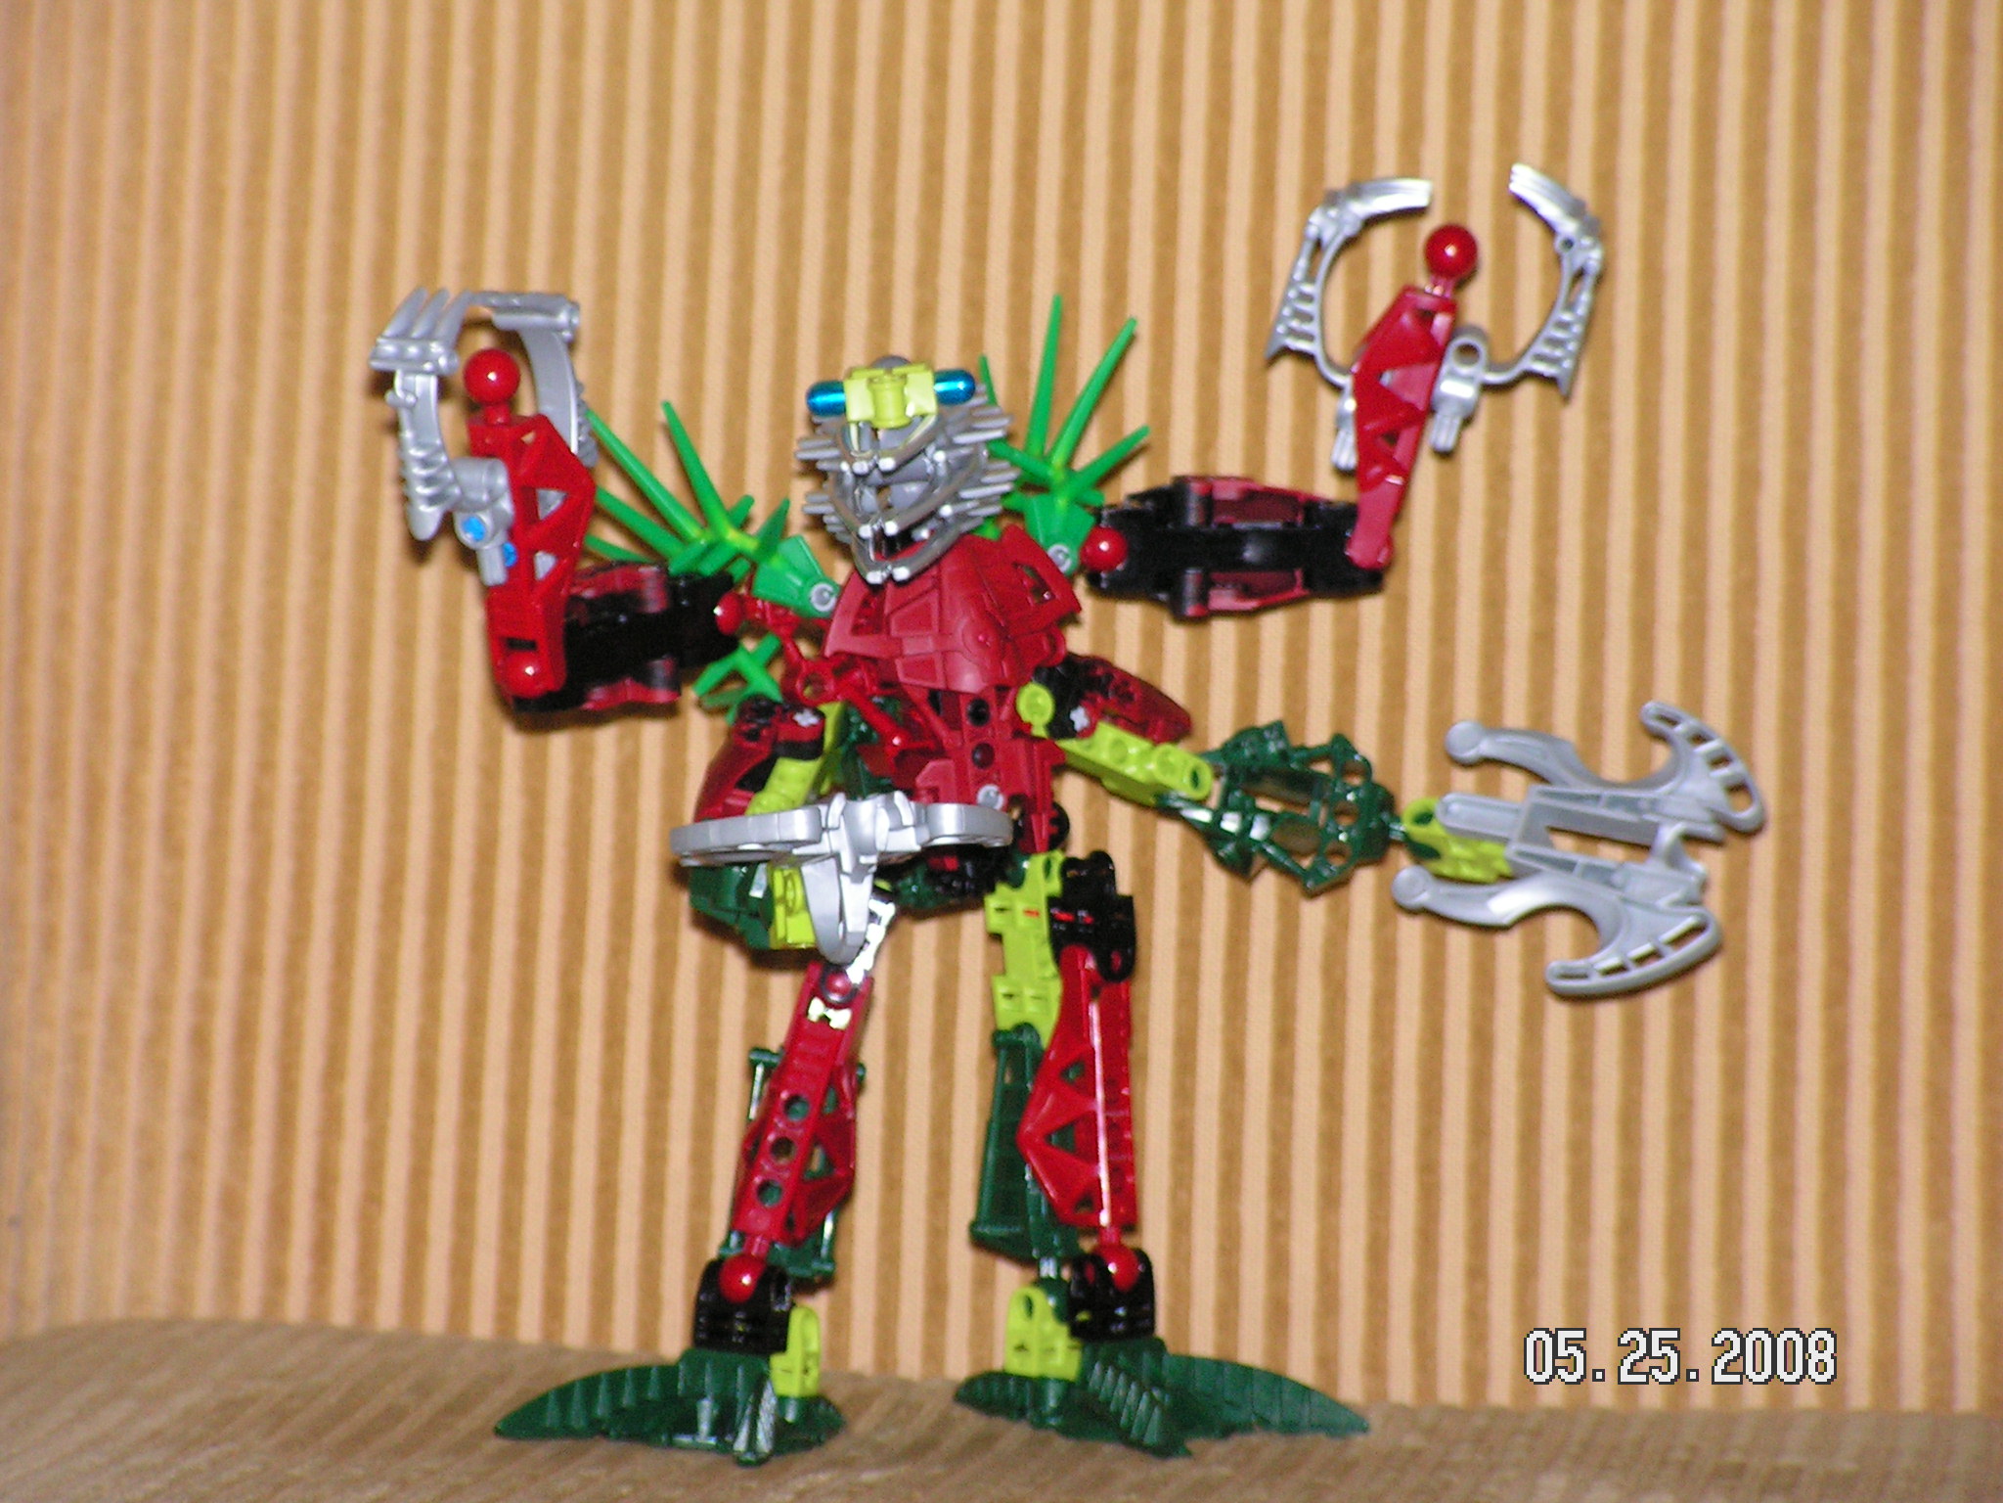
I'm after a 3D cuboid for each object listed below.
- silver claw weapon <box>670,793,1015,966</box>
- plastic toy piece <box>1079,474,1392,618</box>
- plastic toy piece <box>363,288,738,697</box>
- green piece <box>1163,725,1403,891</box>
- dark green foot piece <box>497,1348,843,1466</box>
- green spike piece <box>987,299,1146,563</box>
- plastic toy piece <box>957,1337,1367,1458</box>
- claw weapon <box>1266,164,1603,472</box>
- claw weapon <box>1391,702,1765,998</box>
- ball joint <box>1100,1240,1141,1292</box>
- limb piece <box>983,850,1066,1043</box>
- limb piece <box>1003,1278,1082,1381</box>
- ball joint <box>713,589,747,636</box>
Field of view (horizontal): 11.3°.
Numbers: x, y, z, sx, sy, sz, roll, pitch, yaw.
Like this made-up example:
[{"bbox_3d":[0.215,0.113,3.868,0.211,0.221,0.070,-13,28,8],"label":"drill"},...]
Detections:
[{"bbox_3d":[-0.030,0.023,1.845,0.062,0.028,0.066,3,-5,-11],"label":"silver claw weapon"},{"bbox_3d":[0.044,-0.038,1.900,0.056,0.025,0.021,2,9,0],"label":"plastic toy piece"},{"bbox_3d":[-0.082,-0.046,1.852,0.067,0.071,0.056,2,9,0],"label":"plastic toy piece"},{"bbox_3d":[0.052,0.011,1.907,0.046,0.032,0.022,9,-3,20],"label":"green piece"},{"bbox_3d":[-0.060,0.124,1.940,0.063,0.018,0.052,-7,13,-40],"label":"dark green foot piece"},{"bbox_3d":[0.013,-0.060,1.930,0.032,0.052,0.030,0,6,-9],"label":"green spike piece"},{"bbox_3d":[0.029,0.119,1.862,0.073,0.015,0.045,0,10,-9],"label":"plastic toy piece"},{"bbox_3d":[0.081,-0.082,1.912,0.058,0.062,0.018,11,9,0],"label":"claw weapon"},{"bbox_3d":[0.109,0.020,1.892,0.066,0.062,0.024,9,-27,20],"label":"claw weapon"},{"bbox_3d":[0.022,0.099,1.941,0.010,0.010,0.010,2,10,0],"label":"ball joint"},{"bbox_3d":[0.004,0.037,1.862,0.016,0.037,0.017,2,9,0],"label":"limb piece"},{"bbox_3d":[0.008,0.111,1.945,0.011,0.019,0.015,-2,11,-22],"label":"limb piece"},{"bbox_3d":[-0.052,-0.026,1.872,0.010,0.010,0.010,2,9,0],"label":"ball joint"}]

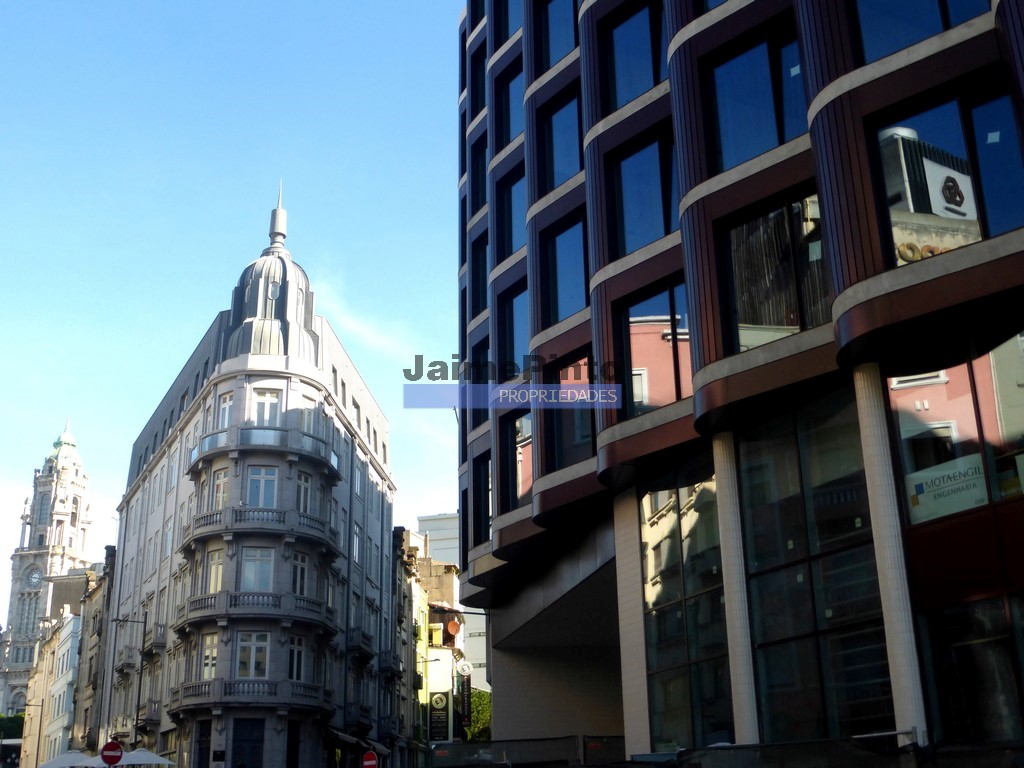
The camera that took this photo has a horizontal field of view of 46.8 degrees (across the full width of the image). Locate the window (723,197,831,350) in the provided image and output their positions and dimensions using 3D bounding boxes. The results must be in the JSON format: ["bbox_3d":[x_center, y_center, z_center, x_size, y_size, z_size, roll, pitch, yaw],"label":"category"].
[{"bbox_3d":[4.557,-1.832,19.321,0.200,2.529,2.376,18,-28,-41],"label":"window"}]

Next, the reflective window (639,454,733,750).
[{"bbox_3d":[3.353,4.480,21.603,0.200,5.897,3.278,6,-22,-19],"label":"reflective window"}]

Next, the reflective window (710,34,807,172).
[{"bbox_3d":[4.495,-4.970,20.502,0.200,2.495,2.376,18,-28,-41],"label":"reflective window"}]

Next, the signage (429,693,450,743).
[{"bbox_3d":[-4.823,22.274,79.269,1.500,3.400,0.150,-3,-21,4],"label":"signage"}]

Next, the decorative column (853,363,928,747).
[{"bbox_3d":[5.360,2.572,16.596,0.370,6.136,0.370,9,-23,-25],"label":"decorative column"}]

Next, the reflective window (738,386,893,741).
[{"bbox_3d":[4.796,3.236,18.374,0.200,5.897,2.960,9,-23,-25],"label":"reflective window"}]

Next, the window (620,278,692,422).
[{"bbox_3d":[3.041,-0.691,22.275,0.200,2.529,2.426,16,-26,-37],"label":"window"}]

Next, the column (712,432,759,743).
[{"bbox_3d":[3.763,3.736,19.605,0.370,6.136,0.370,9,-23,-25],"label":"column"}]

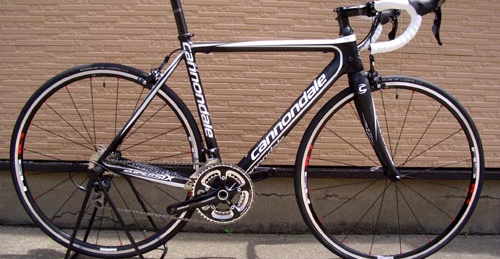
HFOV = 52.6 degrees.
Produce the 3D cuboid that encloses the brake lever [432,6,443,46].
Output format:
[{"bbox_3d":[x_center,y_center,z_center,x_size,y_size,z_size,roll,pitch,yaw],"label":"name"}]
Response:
[{"bbox_3d":[0.548,-0.301,1.477,0.032,0.118,0.026,1,8,-1],"label":"brake lever"}]

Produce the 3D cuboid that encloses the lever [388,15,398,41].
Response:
[{"bbox_3d":[0.534,-0.361,1.881,0.032,0.115,0.026,1,8,-1],"label":"lever"}]

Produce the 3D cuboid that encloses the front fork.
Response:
[{"bbox_3d":[0.419,-0.017,1.721,0.098,0.392,0.118,-16,8,1],"label":"front fork"}]

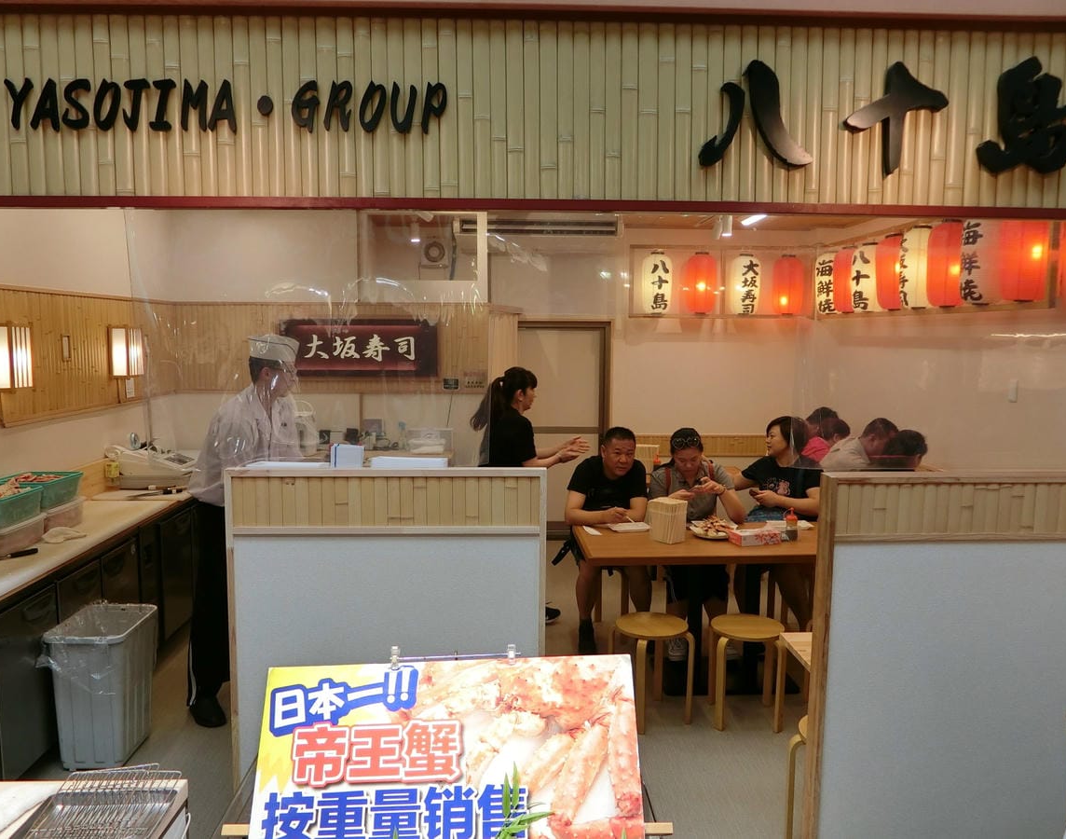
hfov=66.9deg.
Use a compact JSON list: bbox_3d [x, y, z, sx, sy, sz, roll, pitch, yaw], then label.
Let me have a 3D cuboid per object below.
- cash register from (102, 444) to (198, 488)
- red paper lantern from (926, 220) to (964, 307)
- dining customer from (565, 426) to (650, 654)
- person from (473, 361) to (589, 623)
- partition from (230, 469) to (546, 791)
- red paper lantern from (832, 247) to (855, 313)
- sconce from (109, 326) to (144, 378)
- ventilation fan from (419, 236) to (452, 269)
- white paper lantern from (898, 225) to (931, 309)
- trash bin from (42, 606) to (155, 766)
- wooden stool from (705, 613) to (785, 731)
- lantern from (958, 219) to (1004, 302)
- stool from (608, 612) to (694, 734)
[{"bbox_3d":[-2.397,0.281,5.168,0.480,0.270,0.360,0,6,-3],"label":"cash register"},{"bbox_3d":[2.423,-0.902,4.691,0.270,0.490,0.270,0,6,-3],"label":"red paper lantern"},{"bbox_3d":[0.431,0.658,4.651,0.500,1.270,0.700,0,6,-5],"label":"dining customer"},{"bbox_3d":[-0.018,0.464,4.974,0.660,1.580,0.480,-1,6,-13],"label":"person"},{"bbox_3d":[-0.503,0.835,2.889,1.092,1.341,0.130,0,6,-3],"label":"partition"},{"bbox_3d":[2.419,-1.067,6.168,0.245,0.500,0.245,-5,8,-40],"label":"red paper lantern"},{"bbox_3d":[-2.509,-0.416,4.984,0.120,0.315,0.190,0,6,-3],"label":"sconce"},{"bbox_3d":[-0.803,-1.373,6.631,0.260,0.270,0.140,0,6,-3],"label":"ventilation fan"},{"bbox_3d":[2.407,-0.935,4.999,0.270,0.490,0.270,0,6,-3],"label":"white paper lantern"},{"bbox_3d":[-1.787,1.111,3.392,0.330,0.570,0.360,0,6,-3],"label":"trash bin"},{"bbox_3d":[0.981,1.174,3.741,0.355,0.440,0.355,1,6,3],"label":"wooden stool"},{"bbox_3d":[2.502,-0.886,4.479,0.245,0.500,0.245,-5,8,-40],"label":"lantern"},{"bbox_3d":[0.549,1.159,3.749,0.370,0.440,0.370,0,6,-3],"label":"stool"}]

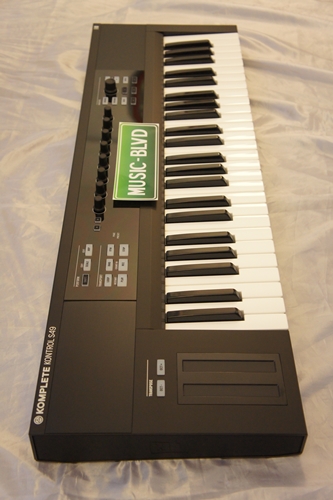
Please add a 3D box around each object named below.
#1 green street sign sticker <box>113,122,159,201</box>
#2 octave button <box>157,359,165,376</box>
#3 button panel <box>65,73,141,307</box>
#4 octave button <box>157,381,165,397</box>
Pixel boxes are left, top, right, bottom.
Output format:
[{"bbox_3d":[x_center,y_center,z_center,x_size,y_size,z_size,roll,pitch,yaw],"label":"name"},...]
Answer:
[{"bbox_3d":[-0.042,-0.133,0.883,0.062,0.005,0.176,0,48,-1],"label":"green street sign sticker"},{"bbox_3d":[-0.006,0.129,0.655,0.009,0.003,0.020,0,48,-1],"label":"octave button"},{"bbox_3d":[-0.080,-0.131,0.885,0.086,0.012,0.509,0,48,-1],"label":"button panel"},{"bbox_3d":[-0.005,0.148,0.638,0.009,0.003,0.019,0,48,-1],"label":"octave button"}]

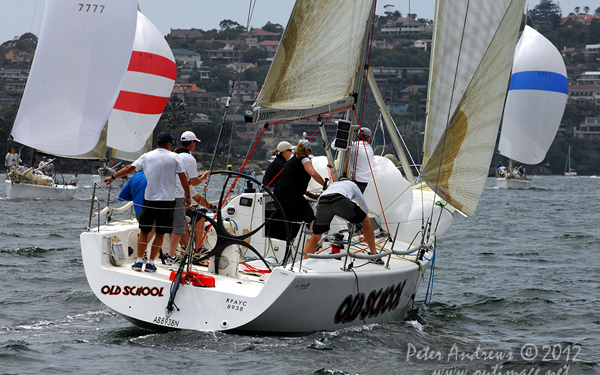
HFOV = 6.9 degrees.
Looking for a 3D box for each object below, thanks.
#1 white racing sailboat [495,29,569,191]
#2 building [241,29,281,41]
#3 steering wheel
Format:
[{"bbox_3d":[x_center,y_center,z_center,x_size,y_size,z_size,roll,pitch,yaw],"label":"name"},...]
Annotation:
[{"bbox_3d":[22.669,-8.155,485.000,7.000,16.800,12.000,0,0,7],"label":"white racing sailboat"},{"bbox_3d":[-17.236,-66.764,2180.000,17.450,5.370,12.000,0,0,0],"label":"building"},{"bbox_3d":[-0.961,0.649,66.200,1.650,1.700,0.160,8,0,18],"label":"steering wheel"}]

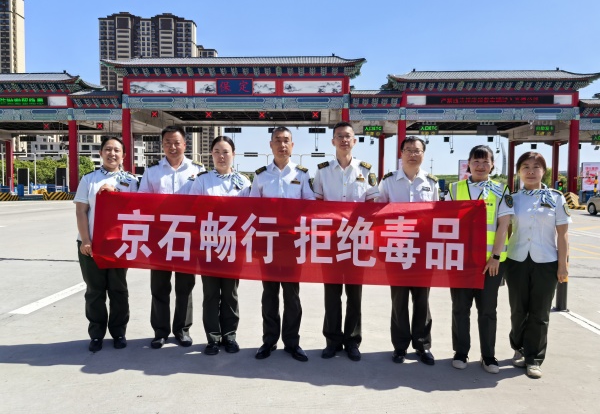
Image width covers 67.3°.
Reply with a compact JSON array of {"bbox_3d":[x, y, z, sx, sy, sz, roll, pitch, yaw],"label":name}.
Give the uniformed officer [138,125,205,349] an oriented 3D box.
[{"bbox_3d":[-1.029,0.225,3.624,0.500,1.748,0.330,0,3,-4],"label":"uniformed officer"}]

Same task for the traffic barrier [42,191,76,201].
[{"bbox_3d":[-22.506,-1.032,42.197,1.540,0.760,2.600,0,3,0],"label":"traffic barrier"}]

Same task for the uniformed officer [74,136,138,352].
[{"bbox_3d":[-1.537,0.281,3.597,0.480,1.660,0.380,0,3,-8],"label":"uniformed officer"}]

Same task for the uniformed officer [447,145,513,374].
[{"bbox_3d":[1.282,0.354,3.240,0.470,1.583,0.360,1,3,14],"label":"uniformed officer"}]

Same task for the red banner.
[{"bbox_3d":[-0.154,0.222,3.229,2.840,0.610,0.100,0,3,7],"label":"red banner"}]

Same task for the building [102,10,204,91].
[{"bbox_3d":[-89.706,-61.500,270.449,52.400,100.700,16.000,0,3,-3],"label":"building"}]

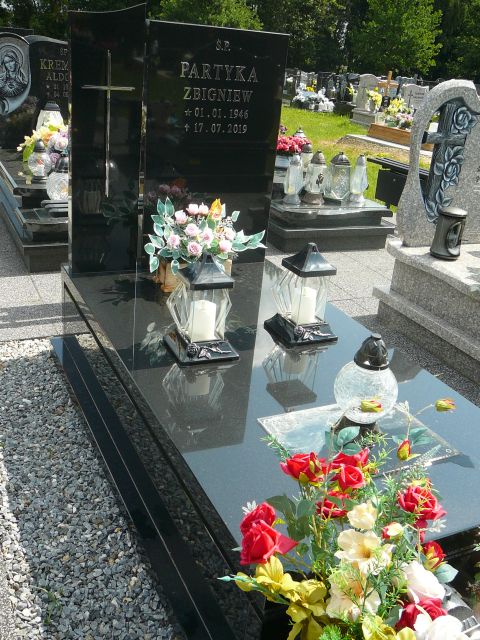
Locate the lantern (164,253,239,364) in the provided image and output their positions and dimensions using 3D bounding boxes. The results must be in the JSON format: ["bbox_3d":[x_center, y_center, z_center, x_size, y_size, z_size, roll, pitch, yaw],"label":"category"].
[{"bbox_3d":[-0.114,-0.059,2.079,0.205,0.329,0.205,-6,25,-25],"label":"lantern"}]

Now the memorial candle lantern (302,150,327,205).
[{"bbox_3d":[0.532,-0.974,4.421,0.145,0.346,0.145,-6,26,-25],"label":"memorial candle lantern"}]

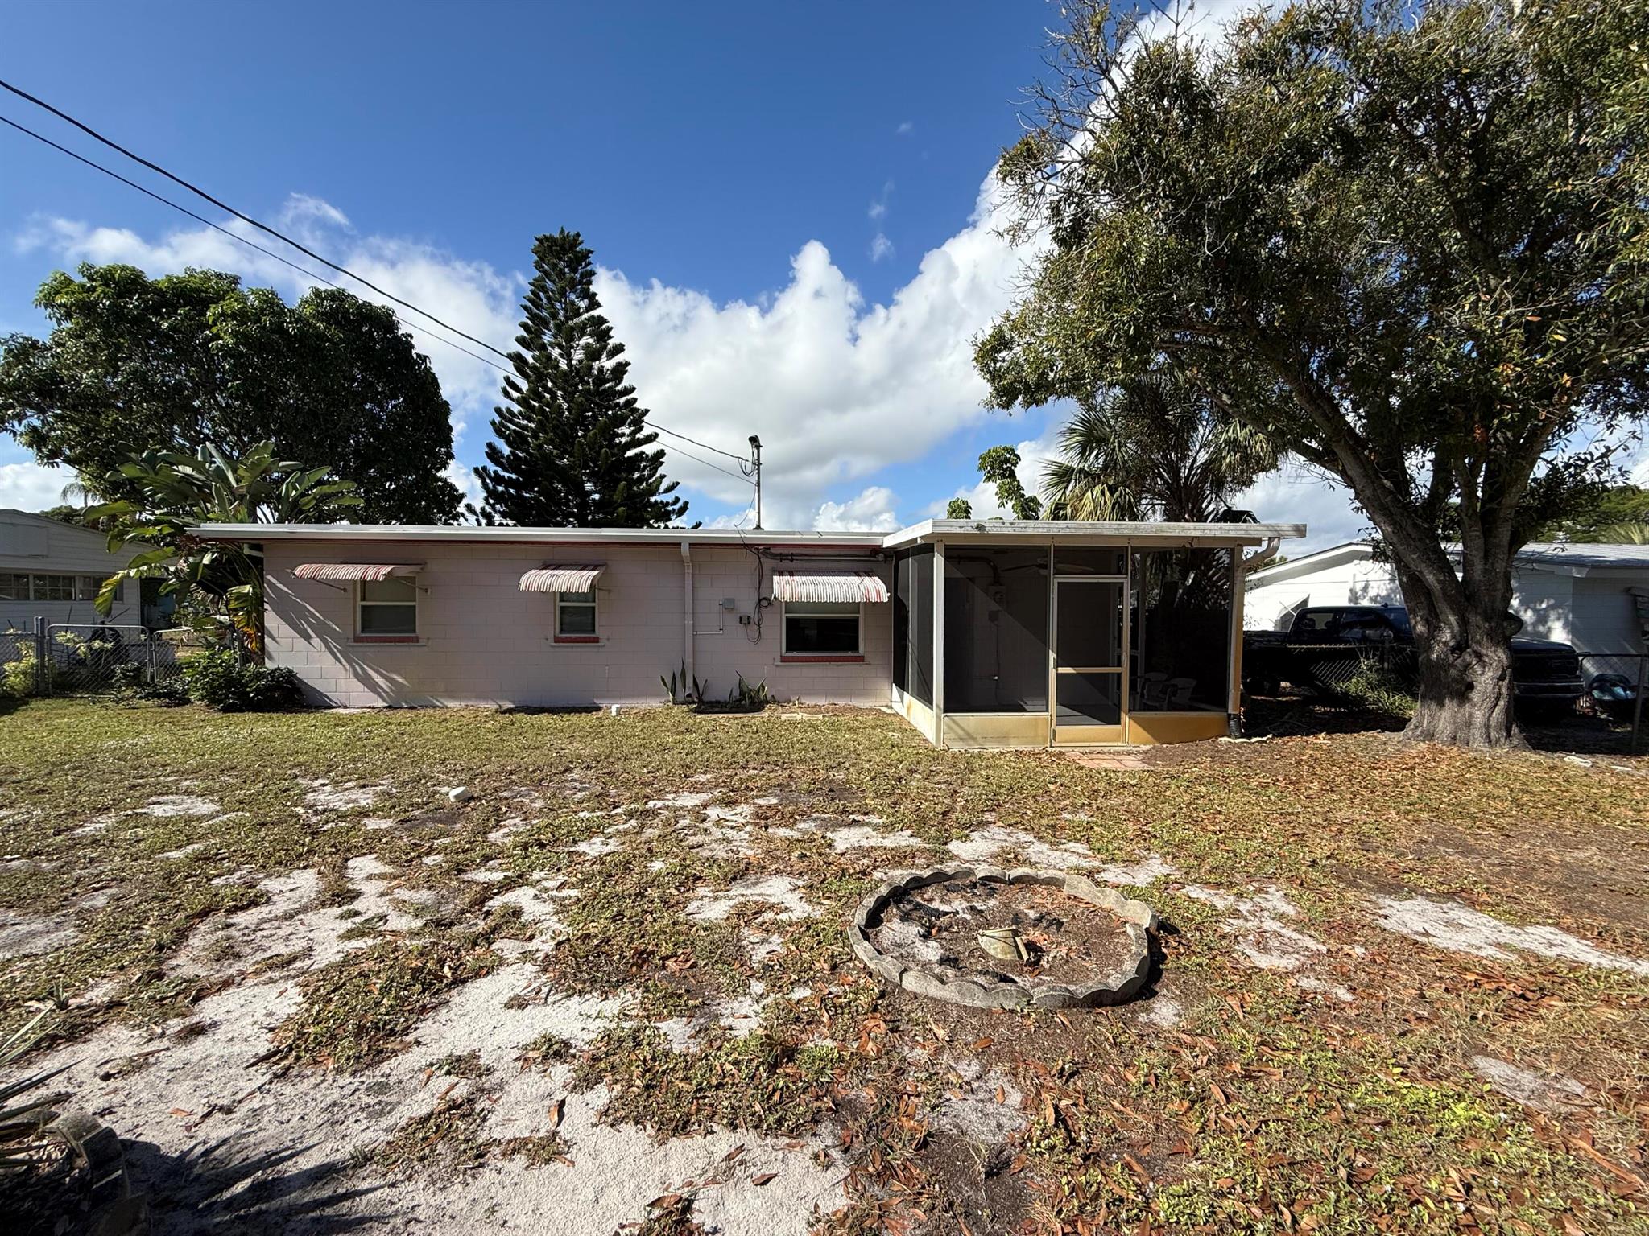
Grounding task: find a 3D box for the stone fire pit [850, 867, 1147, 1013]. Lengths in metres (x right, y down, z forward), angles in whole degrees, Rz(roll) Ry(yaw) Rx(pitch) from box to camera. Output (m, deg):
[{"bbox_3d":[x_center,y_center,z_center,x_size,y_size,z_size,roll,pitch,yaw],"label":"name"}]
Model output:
[{"bbox_3d":[0.920,1.579,3.420,1.510,0.120,1.390,0,1,0],"label":"stone fire pit"}]

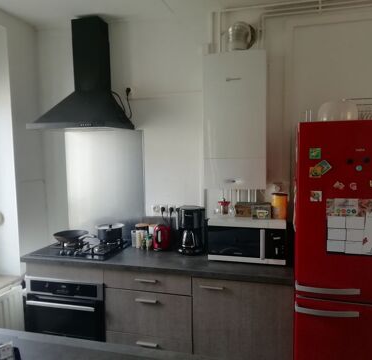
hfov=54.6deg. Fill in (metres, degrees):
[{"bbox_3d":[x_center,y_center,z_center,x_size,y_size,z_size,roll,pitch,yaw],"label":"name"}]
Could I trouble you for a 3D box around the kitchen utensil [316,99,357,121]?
[{"bbox_3d":[0.854,-0.377,2.019,0.210,0.115,0.210,1,5,16],"label":"kitchen utensil"}]

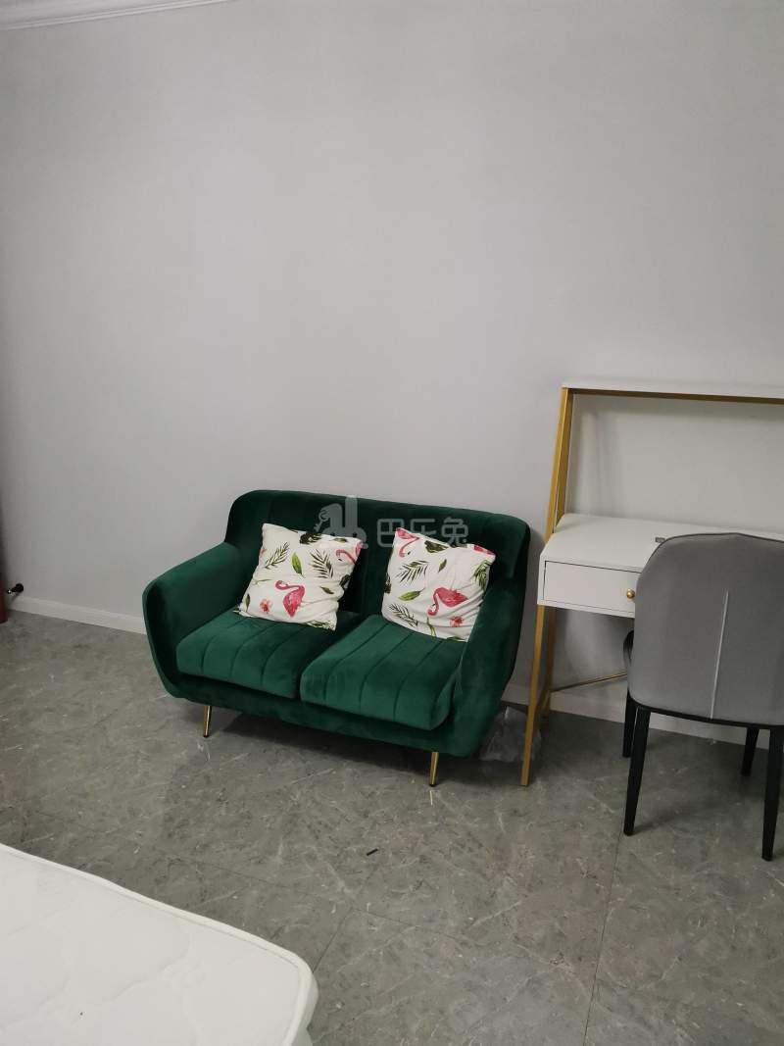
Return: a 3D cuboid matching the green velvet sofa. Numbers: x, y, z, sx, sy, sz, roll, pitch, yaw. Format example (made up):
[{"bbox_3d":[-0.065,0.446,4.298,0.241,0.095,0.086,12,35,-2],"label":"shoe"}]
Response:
[{"bbox_3d":[-0.175,0.371,2.810,1.220,0.820,0.710,6,12,20],"label":"green velvet sofa"}]

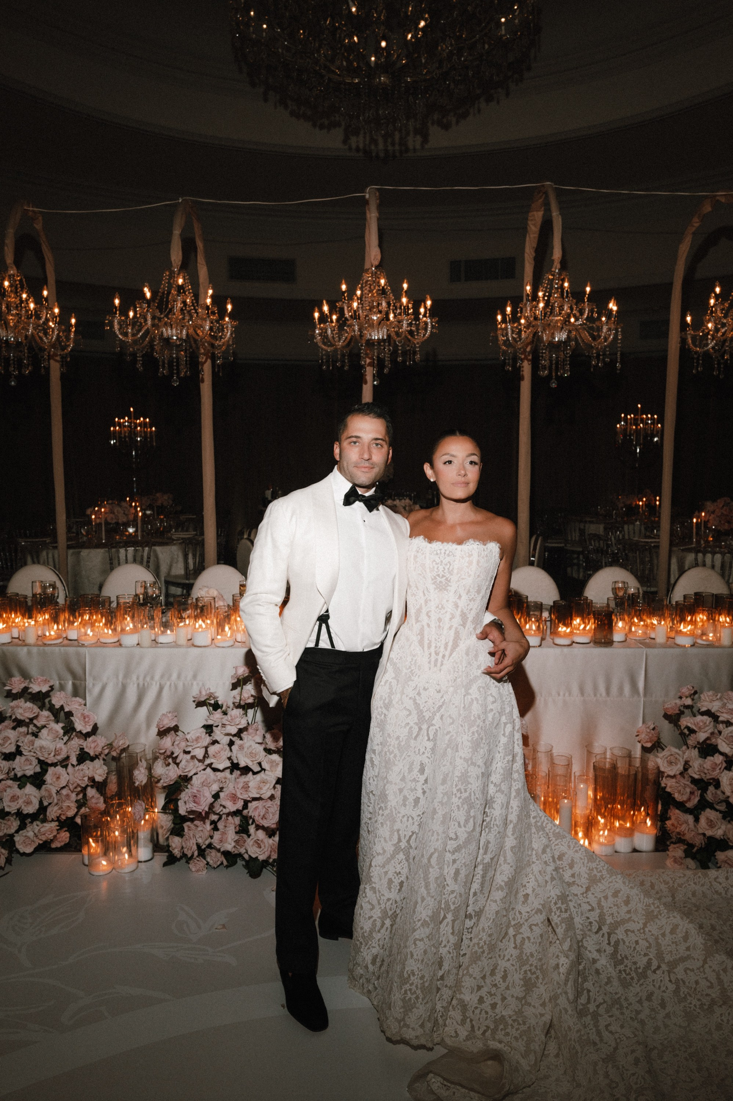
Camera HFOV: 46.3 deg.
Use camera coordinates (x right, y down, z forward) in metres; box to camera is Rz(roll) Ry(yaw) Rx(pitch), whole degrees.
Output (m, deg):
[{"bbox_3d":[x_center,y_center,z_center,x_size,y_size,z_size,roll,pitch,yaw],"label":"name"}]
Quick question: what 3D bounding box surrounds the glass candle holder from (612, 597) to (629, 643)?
[{"bbox_3d":[1.188,0.329,4.037,0.087,0.193,0.087,0,9,0],"label":"glass candle holder"}]

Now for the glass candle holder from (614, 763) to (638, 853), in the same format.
[{"bbox_3d":[1.098,1.091,3.626,0.087,0.357,0.087,0,9,0],"label":"glass candle holder"}]

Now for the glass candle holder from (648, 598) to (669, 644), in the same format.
[{"bbox_3d":[1.388,0.335,4.075,0.084,0.204,0.084,0,8,0],"label":"glass candle holder"}]

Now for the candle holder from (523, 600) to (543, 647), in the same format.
[{"bbox_3d":[0.795,0.351,4.089,0.091,0.207,0.091,0,7,0],"label":"candle holder"}]

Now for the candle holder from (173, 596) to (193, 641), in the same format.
[{"bbox_3d":[-0.874,0.325,4.085,0.089,0.187,0.089,0,9,0],"label":"candle holder"}]

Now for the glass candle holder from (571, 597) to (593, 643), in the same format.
[{"bbox_3d":[1.030,0.335,4.088,0.089,0.201,0.089,0,8,0],"label":"glass candle holder"}]

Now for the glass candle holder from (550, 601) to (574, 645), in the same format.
[{"bbox_3d":[0.944,0.350,4.107,0.091,0.204,0.091,0,7,0],"label":"glass candle holder"}]

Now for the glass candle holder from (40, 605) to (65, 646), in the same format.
[{"bbox_3d":[-1.461,0.348,3.996,0.093,0.169,0.093,0,9,0],"label":"glass candle holder"}]

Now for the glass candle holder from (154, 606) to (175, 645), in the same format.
[{"bbox_3d":[-0.957,0.353,4.072,0.086,0.169,0.086,0,8,0],"label":"glass candle holder"}]

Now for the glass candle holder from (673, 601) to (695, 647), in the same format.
[{"bbox_3d":[1.498,0.343,4.027,0.084,0.200,0.084,0,8,0],"label":"glass candle holder"}]

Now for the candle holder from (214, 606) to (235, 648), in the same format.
[{"bbox_3d":[-0.675,0.363,4.093,0.093,0.181,0.093,0,7,0],"label":"candle holder"}]

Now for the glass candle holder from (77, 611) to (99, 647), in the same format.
[{"bbox_3d":[-1.342,0.370,4.134,0.093,0.157,0.093,0,7,0],"label":"glass candle holder"}]

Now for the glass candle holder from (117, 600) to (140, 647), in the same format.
[{"bbox_3d":[-1.133,0.350,4.090,0.092,0.209,0.092,0,7,0],"label":"glass candle holder"}]

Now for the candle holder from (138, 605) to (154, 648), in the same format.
[{"bbox_3d":[-1.031,0.354,4.002,0.070,0.185,0.070,0,8,0],"label":"candle holder"}]

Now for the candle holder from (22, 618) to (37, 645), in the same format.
[{"bbox_3d":[-1.575,0.379,4.005,0.071,0.104,0.071,0,9,0],"label":"candle holder"}]

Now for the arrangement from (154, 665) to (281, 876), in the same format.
[{"bbox_3d":[-0.595,0.876,3.630,0.590,0.770,0.480,0,8,0],"label":"arrangement"}]

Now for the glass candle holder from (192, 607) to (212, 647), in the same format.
[{"bbox_3d":[-0.785,0.357,4.092,0.093,0.194,0.093,0,7,0],"label":"glass candle holder"}]

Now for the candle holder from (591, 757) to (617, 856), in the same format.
[{"bbox_3d":[1.005,1.085,3.621,0.093,0.369,0.093,0,9,0],"label":"candle holder"}]

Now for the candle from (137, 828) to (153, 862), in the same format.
[{"bbox_3d":[-0.925,1.221,3.553,0.078,0.108,0.078,0,8,0],"label":"candle"}]

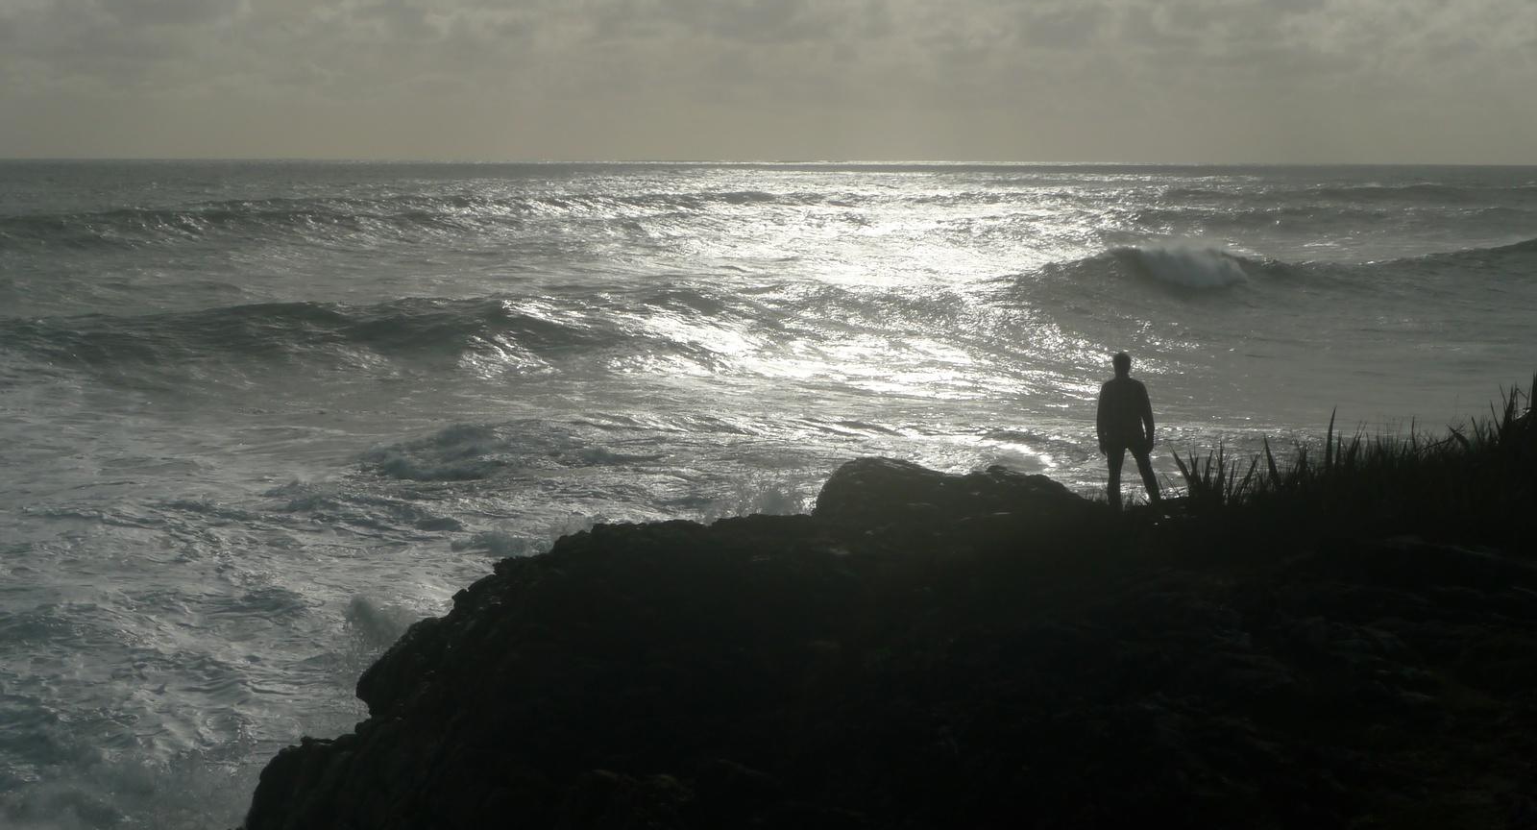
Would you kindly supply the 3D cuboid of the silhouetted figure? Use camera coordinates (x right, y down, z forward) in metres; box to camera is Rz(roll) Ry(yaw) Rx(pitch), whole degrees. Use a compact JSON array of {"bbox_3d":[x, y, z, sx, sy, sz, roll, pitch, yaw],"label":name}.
[{"bbox_3d":[3.843,0.199,27.000,0.670,1.750,0.390,1,6,6],"label":"silhouetted figure"}]

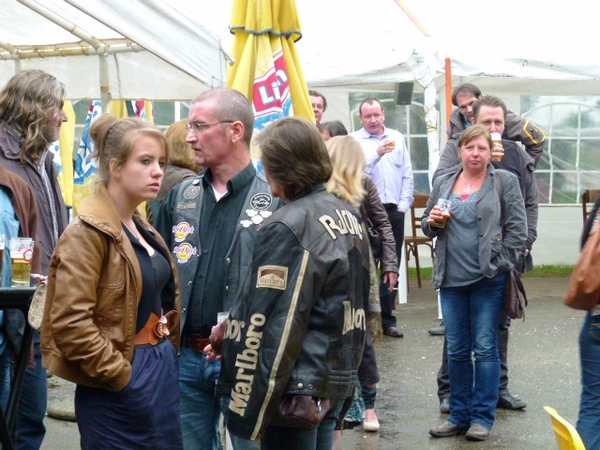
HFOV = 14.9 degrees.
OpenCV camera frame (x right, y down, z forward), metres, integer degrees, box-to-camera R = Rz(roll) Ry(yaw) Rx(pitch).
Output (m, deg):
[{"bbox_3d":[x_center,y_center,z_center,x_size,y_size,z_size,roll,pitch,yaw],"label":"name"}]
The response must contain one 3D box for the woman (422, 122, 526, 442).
[{"bbox_3d":[0.917,0.293,11.962,0.540,1.625,0.370,1,3,12],"label":"woman"}]

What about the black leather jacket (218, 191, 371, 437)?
[{"bbox_3d":[-0.010,0.251,6.523,0.340,0.727,0.480,1,3,25],"label":"black leather jacket"}]

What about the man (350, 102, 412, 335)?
[{"bbox_3d":[0.607,-0.061,17.088,0.500,1.765,0.360,0,3,-8],"label":"man"}]

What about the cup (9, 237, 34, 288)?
[{"bbox_3d":[-0.854,0.118,7.017,0.075,0.154,0.075,0,3,0],"label":"cup"}]

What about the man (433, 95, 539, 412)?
[{"bbox_3d":[1.064,0.151,13.099,0.580,1.776,0.400,0,3,-3],"label":"man"}]

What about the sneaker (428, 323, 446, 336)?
[{"bbox_3d":[1.107,0.778,17.118,0.290,0.110,0.105,-1,3,-18],"label":"sneaker"}]

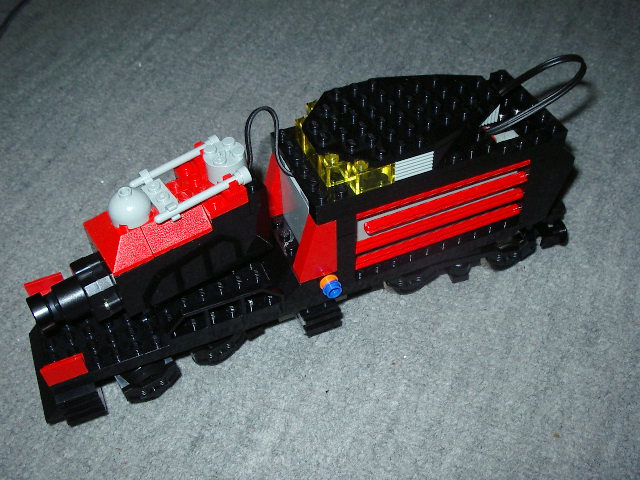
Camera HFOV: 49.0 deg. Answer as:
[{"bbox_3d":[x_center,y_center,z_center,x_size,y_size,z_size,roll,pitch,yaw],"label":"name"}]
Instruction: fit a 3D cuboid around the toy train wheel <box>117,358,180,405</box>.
[{"bbox_3d":[-0.069,0.058,0.285,0.025,0.017,0.009,-26,51,-21],"label":"toy train wheel"}]

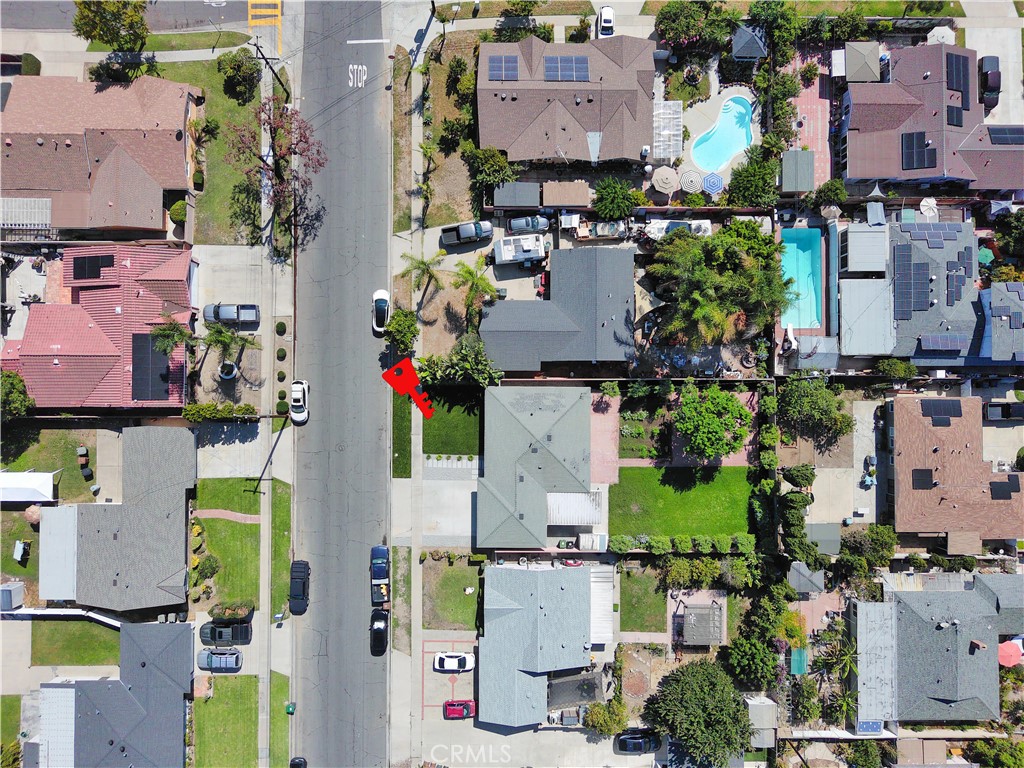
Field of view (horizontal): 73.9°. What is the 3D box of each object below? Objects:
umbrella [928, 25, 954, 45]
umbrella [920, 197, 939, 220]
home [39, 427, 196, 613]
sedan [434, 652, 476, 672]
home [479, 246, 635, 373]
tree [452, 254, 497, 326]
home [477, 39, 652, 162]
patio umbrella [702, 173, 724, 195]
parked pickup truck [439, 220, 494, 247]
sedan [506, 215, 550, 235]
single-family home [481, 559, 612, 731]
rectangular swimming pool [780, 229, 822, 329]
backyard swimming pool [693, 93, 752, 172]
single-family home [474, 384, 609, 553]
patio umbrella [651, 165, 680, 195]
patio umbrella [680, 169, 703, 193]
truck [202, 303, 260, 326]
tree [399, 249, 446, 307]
[{"bbox_3d":[47.920,-38.290,76.790,3.100,2.600,3.100,0,88,-1],"label":"umbrella"},{"bbox_3d":[44.790,-18.940,73.800,2.000,2.400,2.150,0,90,0],"label":"umbrella"},{"bbox_3d":[-42.000,14.000,72.800,16.700,4.400,19.000,0,90,0],"label":"home"},{"bbox_3d":[-6.220,30.420,74.600,4.500,1.430,1.800,0,88,-1],"label":"sedan"},{"bbox_3d":[4.870,-8.000,74.290,16.800,4.500,13.300,0,88,-1],"label":"home"},{"bbox_3d":[-3.980,-10.320,73.450,4.700,6.000,5.600,0,88,-1],"label":"tree"},{"bbox_3d":[5.900,-30.050,72.750,18.800,4.500,12.850,0,90,0],"label":"home"},{"bbox_3d":[21.580,-21.490,73.800,2.150,2.400,2.350,0,90,0],"label":"patio umbrella"},{"bbox_3d":[-4.780,-16.430,74.100,5.600,1.800,1.900,-10,90,0],"label":"parked pickup truck"},{"bbox_3d":[1.840,-17.660,76.030,4.600,1.480,1.820,-2,88,-1],"label":"sedan"},{"bbox_3d":[3.690,27.750,72.800,14.300,4.400,16.400,0,90,0],"label":"single-family home"},{"bbox_3d":[31.900,-11.600,75.700,4.500,1.500,11.300,0,90,0],"label":"rectangular swimming pool"},{"bbox_3d":[24.560,-28.120,78.120,5.500,1.500,9.100,35,88,0],"label":"backyard swimming pool"},{"bbox_3d":[2.950,9.050,73.690,13.400,4.700,17.500,0,88,-1],"label":"single-family home"},{"bbox_3d":[17.060,-22.410,75.840,3.100,2.600,3.100,0,88,-1],"label":"patio umbrella"},{"bbox_3d":[19.280,-21.670,73.800,2.400,2.450,2.450,0,90,0],"label":"patio umbrella"},{"bbox_3d":[-30.550,-7.650,74.050,5.900,1.900,2.000,0,90,0],"label":"truck"},{"bbox_3d":[-9.450,-11.790,73.500,5.000,5.800,4.900,0,88,-1],"label":"tree"}]

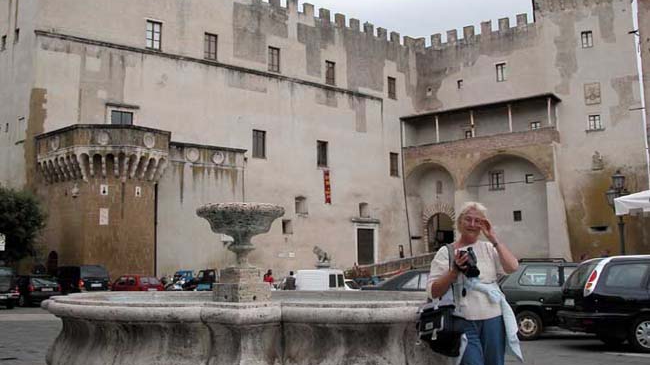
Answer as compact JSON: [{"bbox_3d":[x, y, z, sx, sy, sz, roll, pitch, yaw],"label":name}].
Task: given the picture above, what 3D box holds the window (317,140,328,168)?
[{"bbox_3d":[-0.180,-2.160,48.797,1.020,2.064,0.200,6,-10,-36],"label":"window"}]

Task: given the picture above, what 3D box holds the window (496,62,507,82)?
[{"bbox_3d":[15.004,-9.372,54.251,0.864,1.582,0.200,-6,-10,35],"label":"window"}]

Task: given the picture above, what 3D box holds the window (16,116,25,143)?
[{"bbox_3d":[-19.200,-3.328,40.267,1.272,1.688,0.200,-8,-11,41],"label":"window"}]

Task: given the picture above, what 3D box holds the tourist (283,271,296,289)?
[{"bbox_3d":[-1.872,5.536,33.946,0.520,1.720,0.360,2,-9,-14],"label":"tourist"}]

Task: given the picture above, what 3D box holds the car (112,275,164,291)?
[{"bbox_3d":[-10.535,5.862,35.299,1.580,1.400,3.700,8,-11,-43],"label":"car"}]

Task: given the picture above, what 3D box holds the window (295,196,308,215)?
[{"bbox_3d":[-1.831,1.729,47.577,1.051,1.302,0.300,6,-10,-35],"label":"window"}]

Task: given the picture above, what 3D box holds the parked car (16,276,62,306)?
[{"bbox_3d":[-14.256,5.269,31.366,1.640,1.400,3.950,6,-10,-36],"label":"parked car"}]

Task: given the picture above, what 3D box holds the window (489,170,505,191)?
[{"bbox_3d":[13.783,-0.181,51.215,1.183,1.575,0.200,-6,-10,33],"label":"window"}]

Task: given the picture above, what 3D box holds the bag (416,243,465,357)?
[{"bbox_3d":[0.780,0.795,4.300,0.240,0.735,0.180,-6,-10,33],"label":"bag"}]

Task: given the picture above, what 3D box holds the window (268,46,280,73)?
[{"bbox_3d":[-3.844,-9.118,47.681,0.981,1.911,0.200,6,-10,-35],"label":"window"}]

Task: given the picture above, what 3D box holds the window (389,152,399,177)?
[{"bbox_3d":[5.777,-1.445,53.491,0.903,1.990,0.200,6,-10,-35],"label":"window"}]

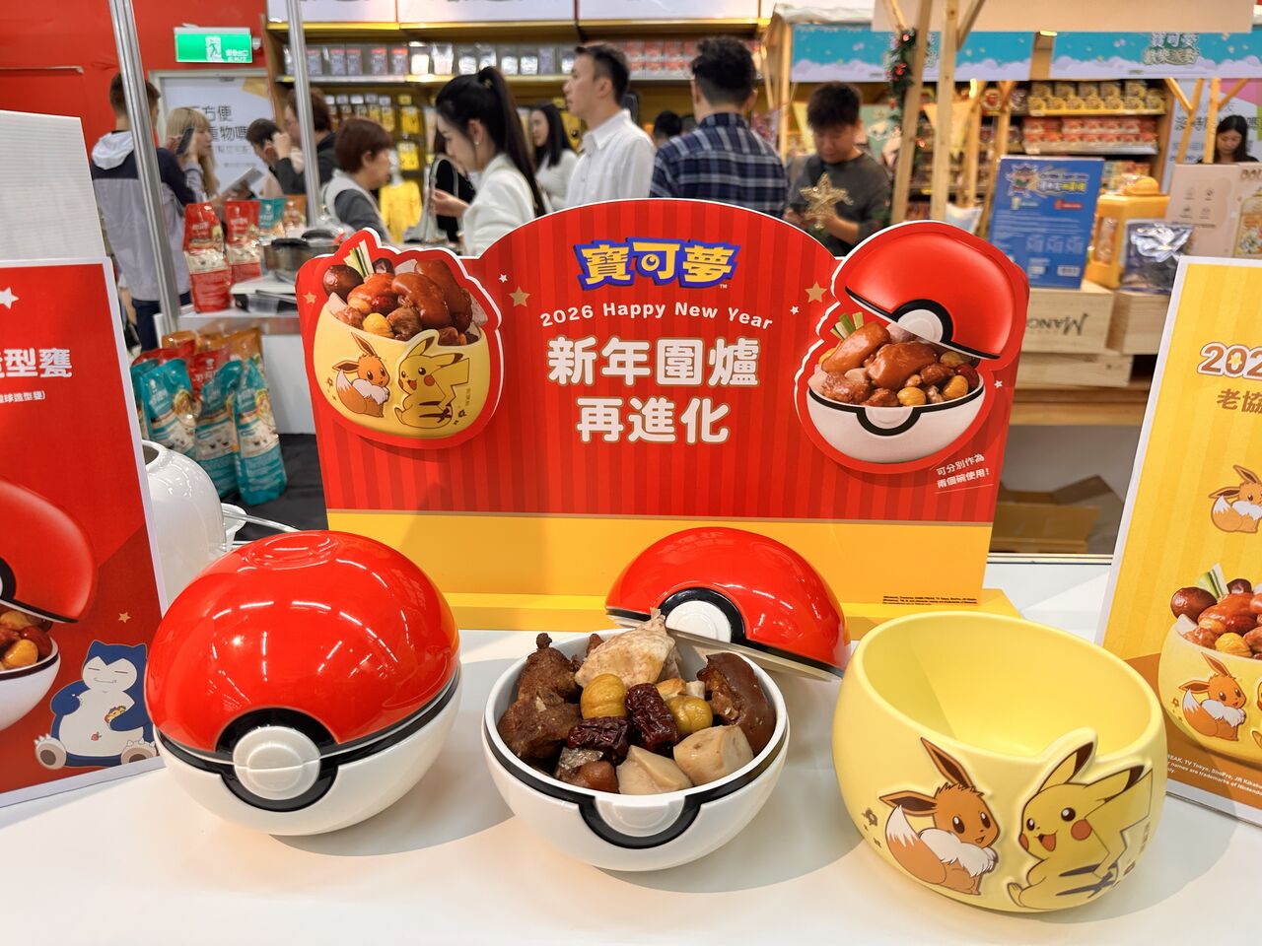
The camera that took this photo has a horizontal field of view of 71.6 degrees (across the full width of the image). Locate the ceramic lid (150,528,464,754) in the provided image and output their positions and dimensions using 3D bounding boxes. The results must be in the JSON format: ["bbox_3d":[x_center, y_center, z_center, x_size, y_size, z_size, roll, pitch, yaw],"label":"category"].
[{"bbox_3d":[-0.214,0.093,0.574,0.197,0.088,0.201,0,19,0],"label":"ceramic lid"}]

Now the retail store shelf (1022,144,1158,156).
[{"bbox_3d":[2.952,-2.124,5.770,0.870,0.050,0.360,1,19,4],"label":"retail store shelf"}]

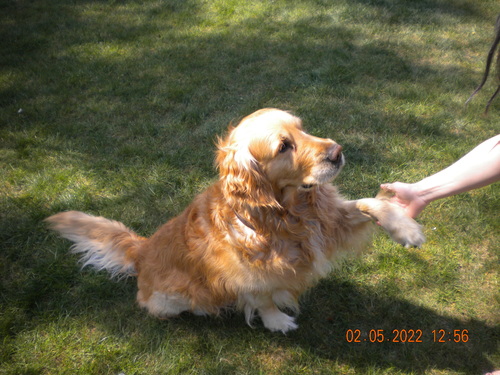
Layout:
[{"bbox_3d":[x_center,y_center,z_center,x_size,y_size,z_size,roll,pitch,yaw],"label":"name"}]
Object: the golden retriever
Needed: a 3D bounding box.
[{"bbox_3d":[-0.100,0.043,1.423,1.070,0.680,0.380,10,39,13],"label":"golden retriever"}]

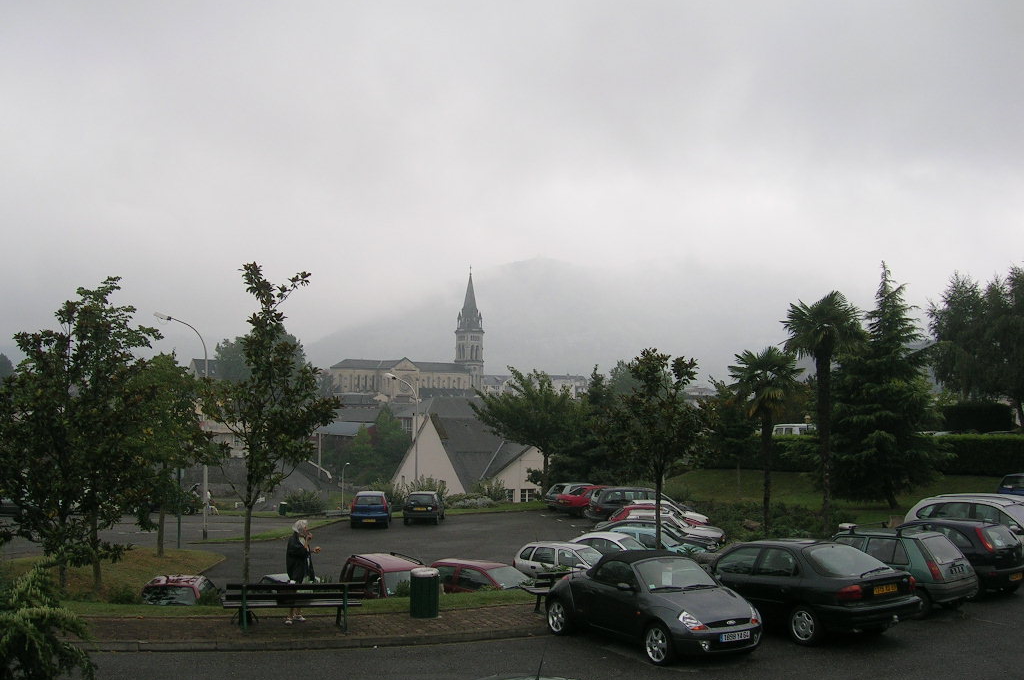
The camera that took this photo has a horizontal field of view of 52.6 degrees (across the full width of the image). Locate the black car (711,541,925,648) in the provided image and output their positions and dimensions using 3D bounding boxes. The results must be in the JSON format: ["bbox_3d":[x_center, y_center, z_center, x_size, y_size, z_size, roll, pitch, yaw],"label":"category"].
[{"bbox_3d":[4.280,3.803,16.877,1.750,1.420,4.550,2,-3,-29],"label":"black car"}]

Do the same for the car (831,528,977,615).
[{"bbox_3d":[6.477,4.166,19.094,1.590,1.430,3.620,3,-6,-41],"label":"car"}]

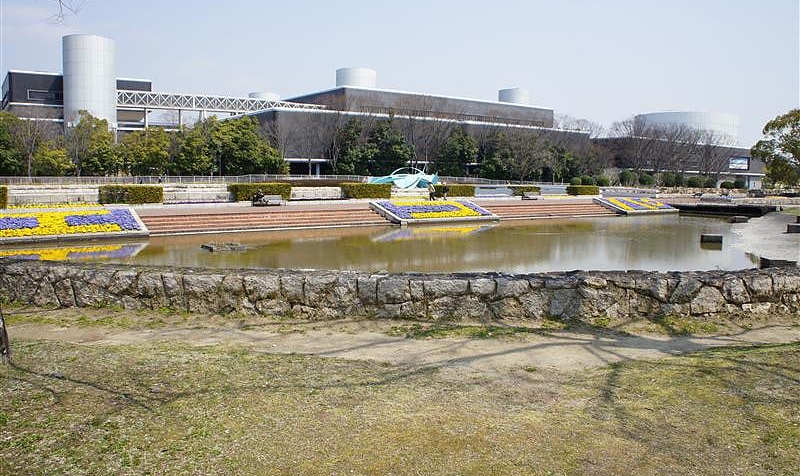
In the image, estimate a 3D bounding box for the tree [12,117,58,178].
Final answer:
[{"bbox_3d":[-49.857,-11.799,81.776,6.155,8.457,5.662,-3,7,-31],"label":"tree"}]

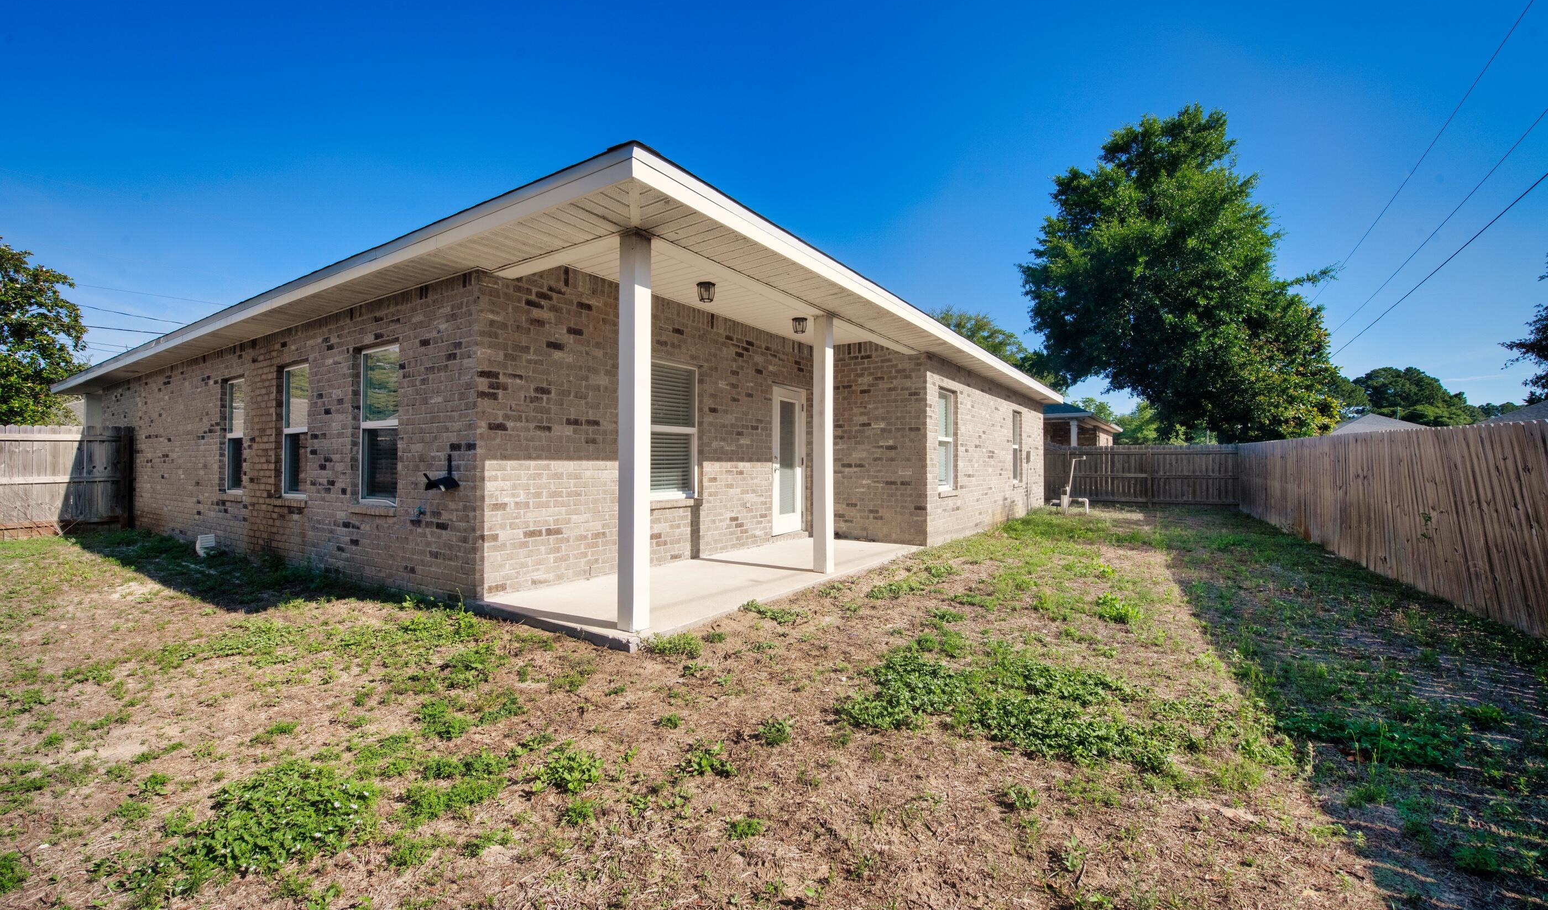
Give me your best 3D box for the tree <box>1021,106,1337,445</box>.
[{"bbox_3d":[16.528,-6.151,24.570,10.870,15.611,10.544,0,-1,34],"label":"tree"}]

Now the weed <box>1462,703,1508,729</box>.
[{"bbox_3d":[3.789,1.389,3.209,0.167,0.099,0.159,1,-1,-40],"label":"weed"}]

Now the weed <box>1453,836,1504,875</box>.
[{"bbox_3d":[2.399,1.364,2.052,0.129,0.091,0.117,1,-1,-41],"label":"weed"}]

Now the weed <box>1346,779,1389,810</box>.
[{"bbox_3d":[2.374,1.358,2.411,0.130,0.078,0.110,-1,-1,44],"label":"weed"}]

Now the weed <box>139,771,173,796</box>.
[{"bbox_3d":[-2.406,1.280,2.347,0.087,0.070,0.096,-1,-1,44],"label":"weed"}]

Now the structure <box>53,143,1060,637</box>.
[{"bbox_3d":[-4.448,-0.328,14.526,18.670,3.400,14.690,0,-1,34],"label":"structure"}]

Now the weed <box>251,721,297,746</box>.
[{"bbox_3d":[-2.281,1.269,2.749,0.177,0.059,0.142,1,-1,-40],"label":"weed"}]

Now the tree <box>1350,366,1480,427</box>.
[{"bbox_3d":[66.074,-3.526,62.043,9.000,11.424,9.400,1,-1,-43],"label":"tree"}]

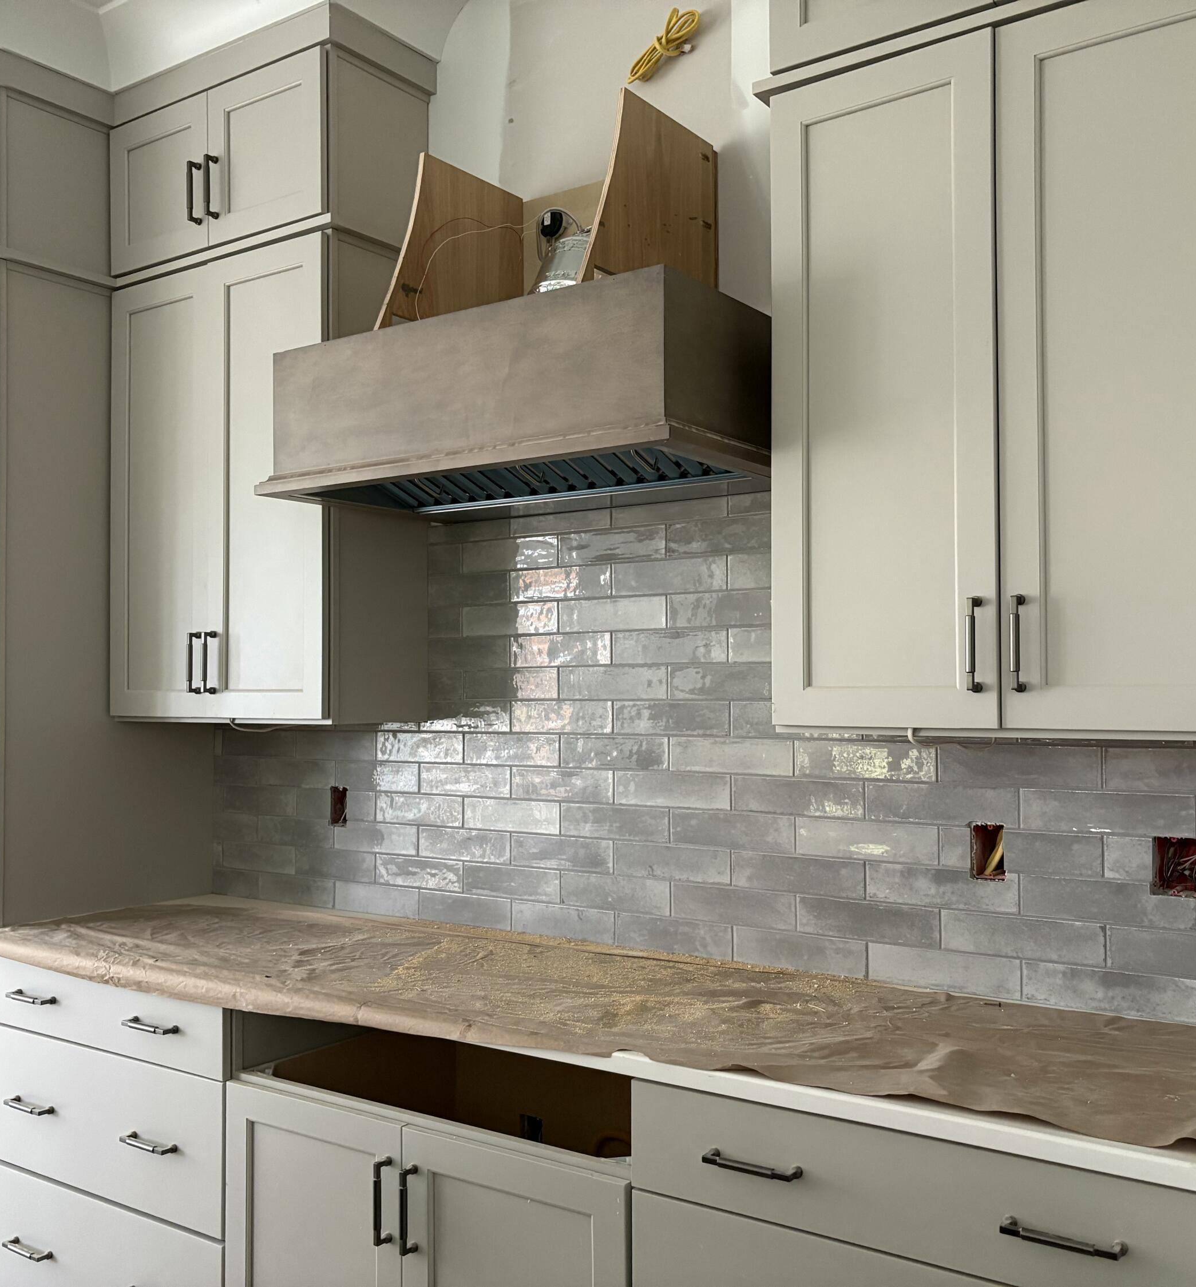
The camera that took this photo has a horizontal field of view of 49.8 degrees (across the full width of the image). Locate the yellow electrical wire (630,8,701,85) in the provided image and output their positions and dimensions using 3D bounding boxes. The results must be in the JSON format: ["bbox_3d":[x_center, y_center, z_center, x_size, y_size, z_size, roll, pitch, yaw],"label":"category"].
[{"bbox_3d":[0.131,-1.197,2.569,0.153,0.124,0.117,-2,-2,35],"label":"yellow electrical wire"}]

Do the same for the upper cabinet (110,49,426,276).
[{"bbox_3d":[-0.807,-1.105,3.150,0.763,0.385,0.327,-2,-2,35],"label":"upper cabinet"}]

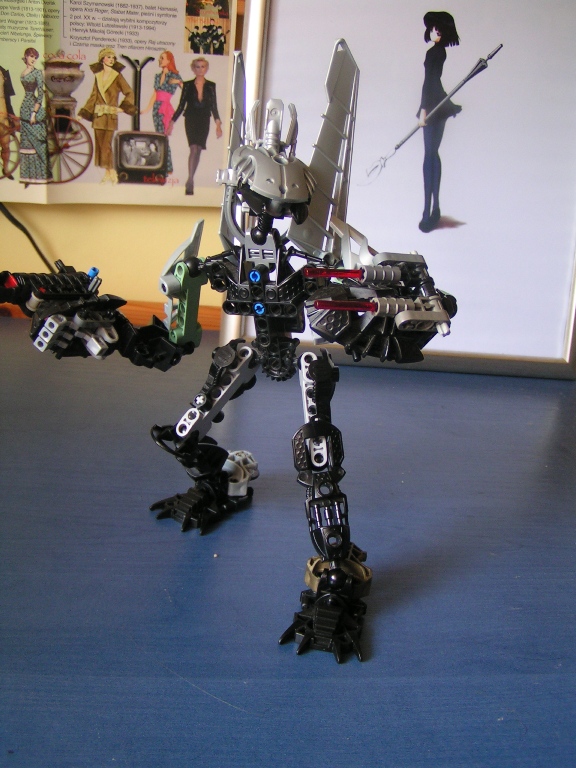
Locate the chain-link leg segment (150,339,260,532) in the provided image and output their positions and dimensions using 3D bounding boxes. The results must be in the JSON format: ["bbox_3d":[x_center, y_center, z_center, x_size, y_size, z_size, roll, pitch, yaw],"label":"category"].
[{"bbox_3d":[-0.043,0.023,0.440,0.056,0.108,0.084,17,26,28],"label":"chain-link leg segment"}]

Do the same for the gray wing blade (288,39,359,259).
[{"bbox_3d":[0.022,-0.118,0.423,0.008,0.112,0.048,1,-13,34],"label":"gray wing blade"}]

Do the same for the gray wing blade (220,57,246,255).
[{"bbox_3d":[-0.028,-0.118,0.442,0.008,0.108,0.040,3,-11,13],"label":"gray wing blade"}]

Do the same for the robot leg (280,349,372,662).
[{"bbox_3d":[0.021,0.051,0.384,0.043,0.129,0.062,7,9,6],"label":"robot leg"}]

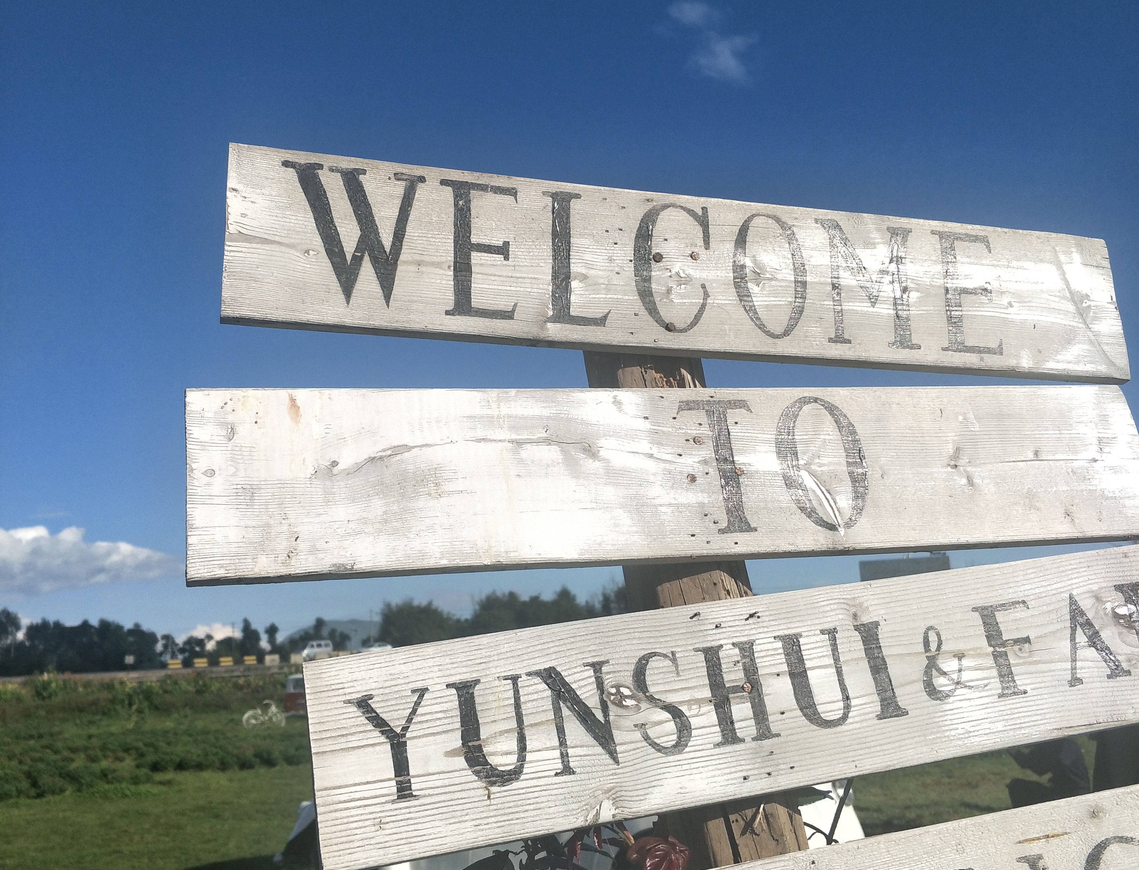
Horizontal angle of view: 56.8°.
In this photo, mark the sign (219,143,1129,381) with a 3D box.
[{"bbox_3d":[0.147,-0.159,1.059,0.938,0.167,0.021,3,-14,-14],"label":"sign"}]

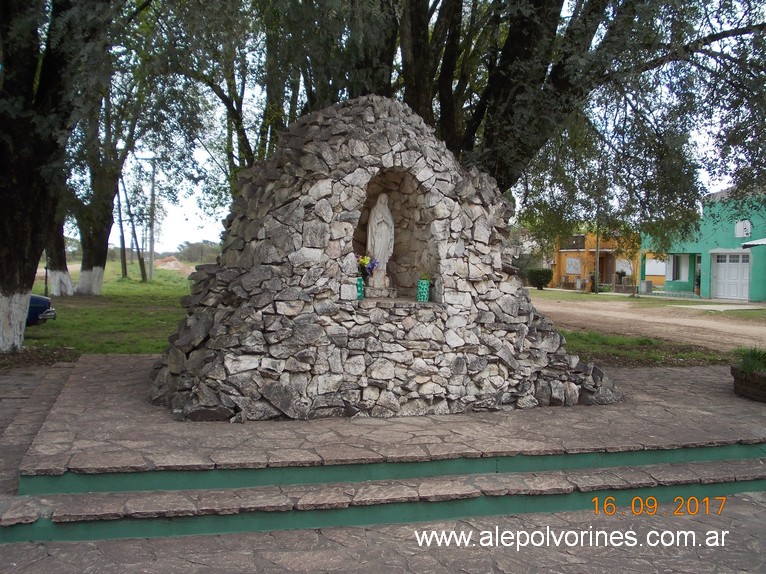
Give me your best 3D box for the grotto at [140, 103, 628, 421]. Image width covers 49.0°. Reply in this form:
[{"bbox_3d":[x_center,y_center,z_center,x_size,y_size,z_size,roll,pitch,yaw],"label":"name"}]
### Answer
[{"bbox_3d":[-0.127,-0.428,8.300,4.250,2.950,2.680,0,2,-15],"label":"grotto"}]

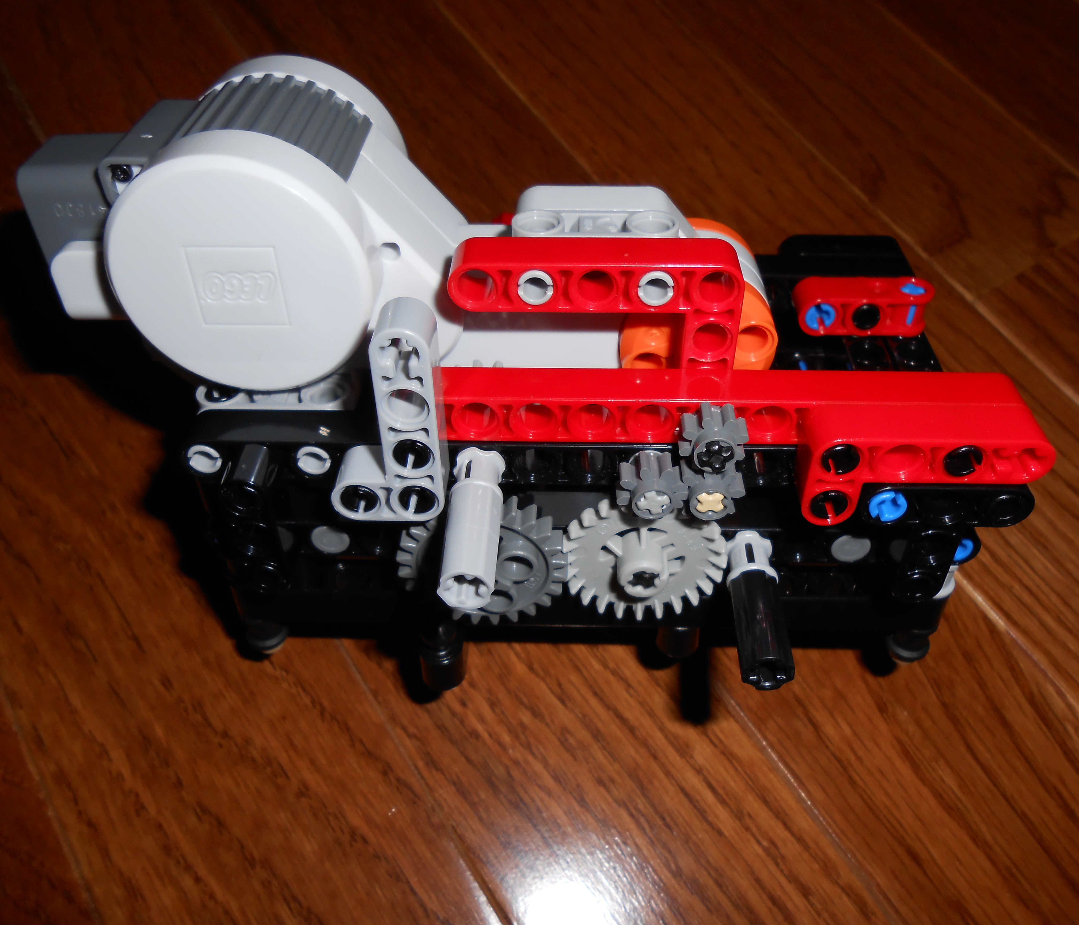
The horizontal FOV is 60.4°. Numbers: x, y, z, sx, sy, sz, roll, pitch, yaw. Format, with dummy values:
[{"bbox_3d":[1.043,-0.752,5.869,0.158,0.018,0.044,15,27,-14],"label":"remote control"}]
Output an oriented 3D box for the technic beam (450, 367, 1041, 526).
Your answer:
[{"bbox_3d":[0.023,-0.003,0.130,0.087,0.015,0.016,1,41,1],"label":"technic beam"}]

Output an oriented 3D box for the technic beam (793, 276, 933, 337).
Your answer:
[{"bbox_3d":[0.057,-0.028,0.165,0.024,0.008,0.008,1,41,1],"label":"technic beam"}]

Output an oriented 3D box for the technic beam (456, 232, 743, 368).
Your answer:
[{"bbox_3d":[0.008,-0.020,0.131,0.039,0.023,0.008,1,41,1],"label":"technic beam"}]

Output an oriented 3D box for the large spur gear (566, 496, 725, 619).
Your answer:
[{"bbox_3d":[0.016,0.015,0.140,0.025,0.025,0.008,1,41,1],"label":"large spur gear"}]

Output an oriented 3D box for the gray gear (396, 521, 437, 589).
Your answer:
[{"bbox_3d":[-0.008,0.015,0.140,0.025,0.025,0.008,1,41,2],"label":"gray gear"}]

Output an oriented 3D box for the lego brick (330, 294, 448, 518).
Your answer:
[{"bbox_3d":[-0.021,-0.007,0.123,0.015,0.031,0.008,1,41,1],"label":"lego brick"}]

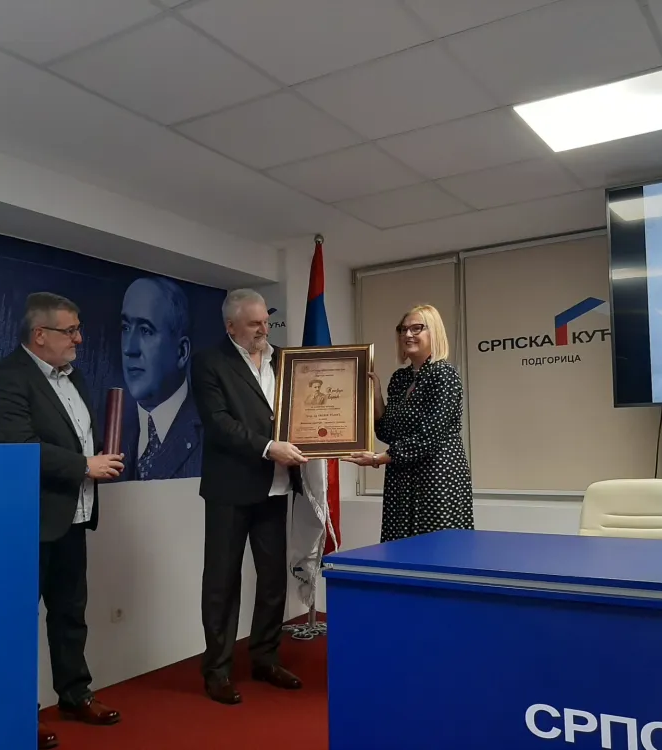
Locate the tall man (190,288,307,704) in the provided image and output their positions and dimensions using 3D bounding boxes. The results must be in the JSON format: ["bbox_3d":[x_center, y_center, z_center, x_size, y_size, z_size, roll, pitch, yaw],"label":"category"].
[{"bbox_3d":[-0.361,0.491,3.506,0.500,1.796,0.520,-5,-7,36],"label":"tall man"}]

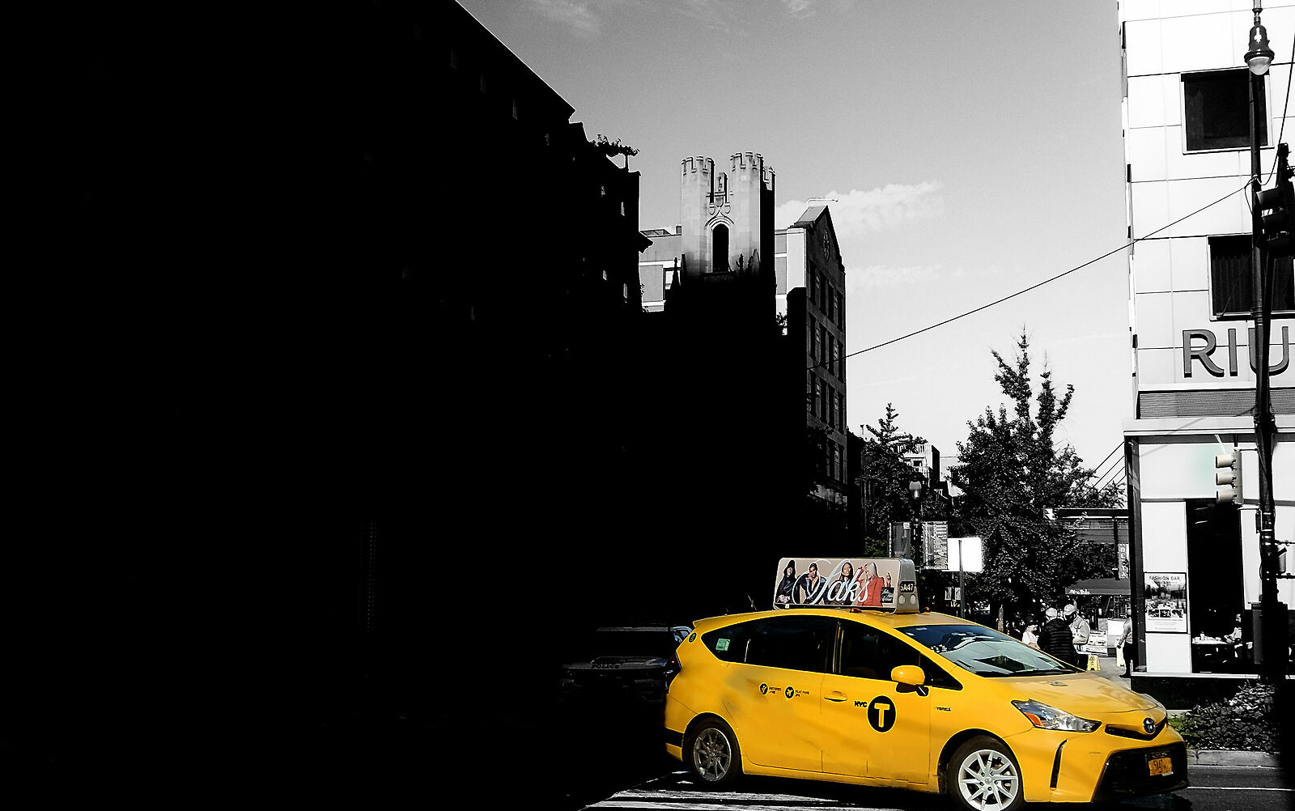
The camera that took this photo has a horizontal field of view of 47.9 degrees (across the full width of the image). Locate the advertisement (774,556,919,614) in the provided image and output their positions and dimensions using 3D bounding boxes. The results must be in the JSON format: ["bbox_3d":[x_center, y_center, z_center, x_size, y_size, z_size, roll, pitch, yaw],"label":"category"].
[{"bbox_3d":[1.780,1.625,13.120,1.340,0.455,0.360,-7,-10,43],"label":"advertisement"}]

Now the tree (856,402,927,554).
[{"bbox_3d":[13.100,5.700,78.000,4.000,11.800,4.000,-3,-7,18],"label":"tree"}]

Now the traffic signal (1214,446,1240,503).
[{"bbox_3d":[7.760,0.930,19.500,0.340,0.780,0.270,-2,-7,17],"label":"traffic signal"}]

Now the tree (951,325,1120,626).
[{"bbox_3d":[10.200,2.350,38.500,4.200,8.600,4.100,-3,-7,18],"label":"tree"}]

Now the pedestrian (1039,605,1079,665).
[{"bbox_3d":[6.980,4.270,24.700,0.580,1.690,0.420,1,-7,-14],"label":"pedestrian"}]

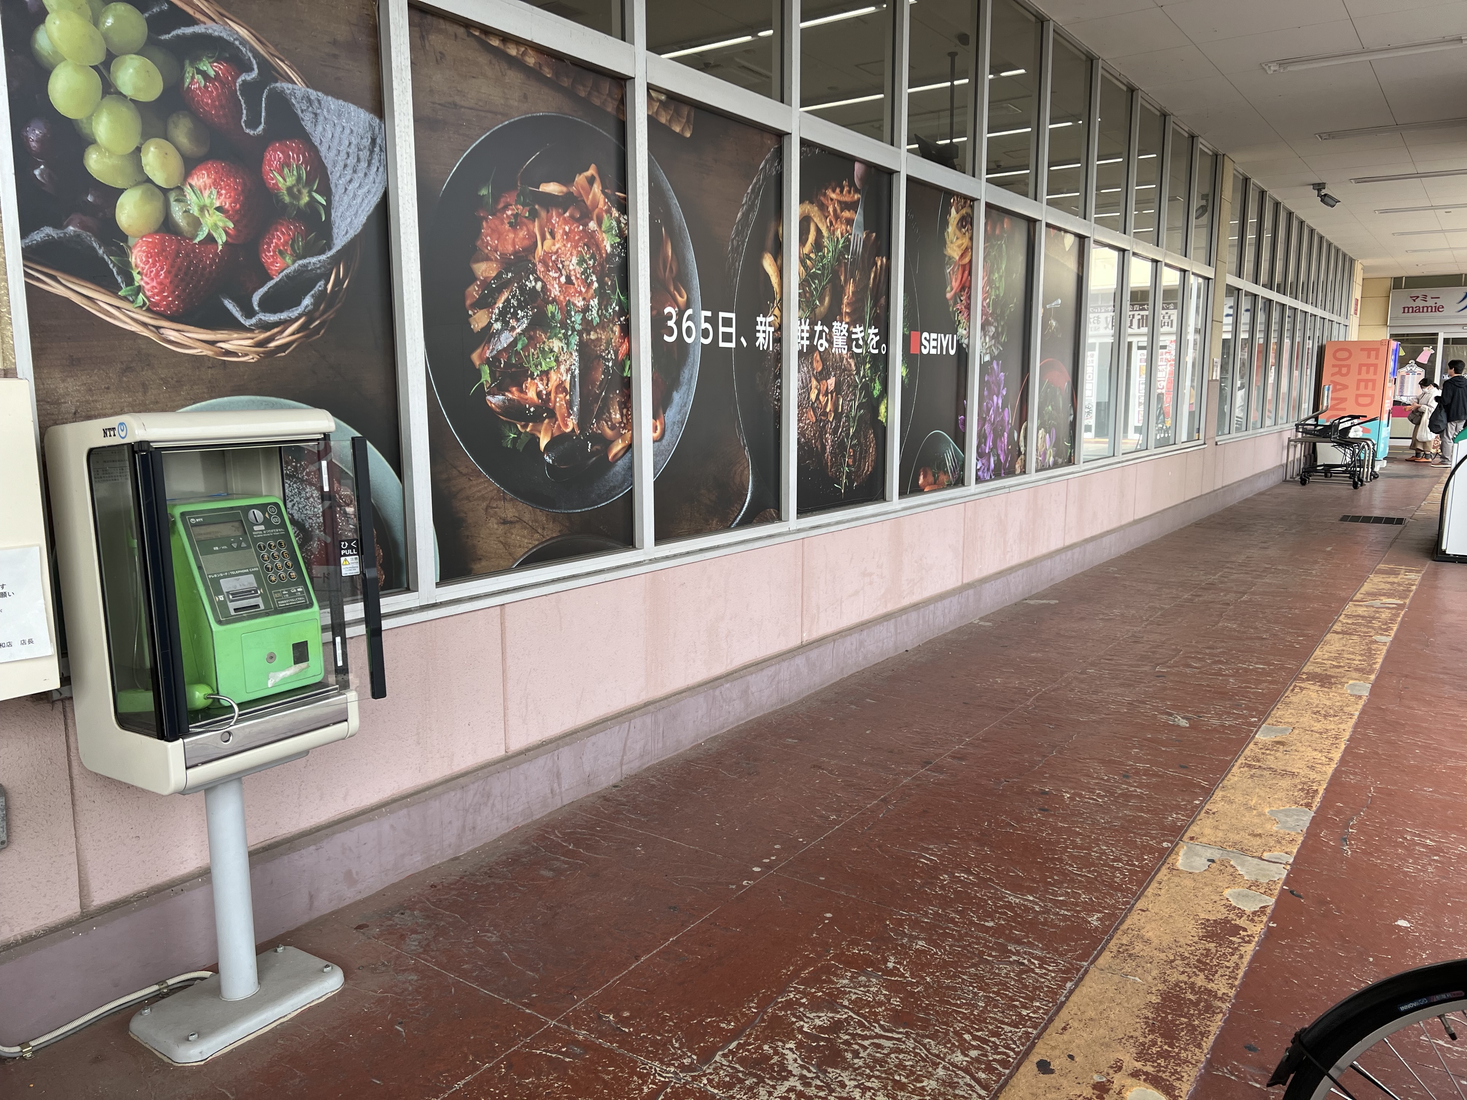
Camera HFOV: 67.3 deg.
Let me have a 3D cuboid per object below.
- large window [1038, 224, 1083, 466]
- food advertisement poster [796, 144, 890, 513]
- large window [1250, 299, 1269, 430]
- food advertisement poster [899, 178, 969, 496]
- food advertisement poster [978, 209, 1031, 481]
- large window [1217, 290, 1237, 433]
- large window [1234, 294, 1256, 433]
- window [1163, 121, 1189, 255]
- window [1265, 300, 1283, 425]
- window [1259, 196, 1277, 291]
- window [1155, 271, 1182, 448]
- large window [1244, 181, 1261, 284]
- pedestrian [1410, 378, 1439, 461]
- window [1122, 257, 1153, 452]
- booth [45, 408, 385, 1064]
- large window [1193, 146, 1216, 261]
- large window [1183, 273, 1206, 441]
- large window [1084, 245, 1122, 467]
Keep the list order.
[{"bbox_3d":[2.179,-1.332,7.370,0.050,1.570,0.915,6,11,34],"label":"large window"},{"bbox_3d":[0.508,-0.966,4.991,0.080,1.570,0.915,6,11,34],"label":"food advertisement poster"},{"bbox_3d":[6.549,-2.301,13.698,0.060,1.610,0.930,6,10,34],"label":"large window"},{"bbox_3d":[1.086,-1.106,5.909,0.060,1.610,0.930,6,10,34],"label":"food advertisement poster"},{"bbox_3d":[1.650,-1.231,6.722,0.040,1.610,0.930,6,10,34],"label":"food advertisement poster"},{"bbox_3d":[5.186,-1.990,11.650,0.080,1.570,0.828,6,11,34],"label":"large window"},{"bbox_3d":[5.976,-2.176,12.880,0.060,1.610,0.930,6,10,34],"label":"large window"},{"bbox_3d":[3.848,-3.078,9.537,0.080,1.003,0.915,6,11,34],"label":"window"},{"bbox_3d":[6.835,-2.350,13.997,0.080,1.570,0.911,6,11,34],"label":"window"},{"bbox_3d":[6.546,-3.722,13.482,0.060,1.055,0.930,6,10,34],"label":"window"},{"bbox_3d":[3.948,-1.732,9.989,0.060,1.610,0.930,6,10,34],"label":"window"},{"bbox_3d":[5.718,-3.487,12.199,0.080,1.003,0.911,6,11,34],"label":"large window"},{"bbox_3d":[12.215,-2.307,19.447,0.480,1.490,0.470,6,10,34],"label":"pedestrian"},{"bbox_3d":[3.293,-1.575,8.955,0.080,1.570,0.915,6,11,34],"label":"window"},{"bbox_3d":[-1.092,0.380,2.394,0.470,1.355,0.430,6,10,34],"label":"booth"},{"bbox_3d":[4.405,-3.200,10.330,0.080,1.003,0.915,6,11,34],"label":"large window"},{"bbox_3d":[4.407,-1.819,10.541,0.080,1.570,0.915,6,11,34],"label":"large window"},{"bbox_3d":[2.795,-1.480,8.345,0.060,1.610,0.930,6,10,34],"label":"large window"}]

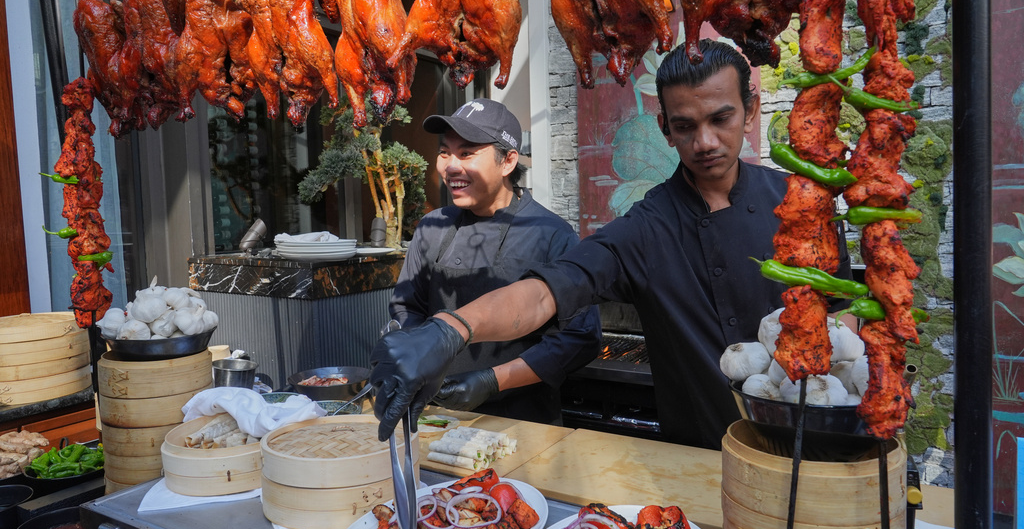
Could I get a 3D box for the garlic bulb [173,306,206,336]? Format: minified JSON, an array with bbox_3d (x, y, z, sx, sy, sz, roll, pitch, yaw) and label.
[{"bbox_3d":[-0.619,0.107,1.310,0.057,0.052,0.057,25,18,0],"label":"garlic bulb"}]

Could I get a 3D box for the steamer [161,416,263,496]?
[{"bbox_3d":[-0.528,0.351,1.303,0.243,0.082,0.243,-1,5,0],"label":"steamer"}]

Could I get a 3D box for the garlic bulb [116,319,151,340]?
[{"bbox_3d":[-0.832,0.147,1.500,0.068,0.058,0.065,-3,4,-24],"label":"garlic bulb"}]

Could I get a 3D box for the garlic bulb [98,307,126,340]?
[{"bbox_3d":[-0.782,0.115,1.335,0.052,0.057,0.057,16,-7,-24],"label":"garlic bulb"}]

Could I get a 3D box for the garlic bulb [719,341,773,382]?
[{"bbox_3d":[0.279,0.116,0.815,0.055,0.045,0.055,-21,31,0],"label":"garlic bulb"}]

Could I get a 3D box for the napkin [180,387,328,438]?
[{"bbox_3d":[-0.496,0.284,1.310,0.265,0.085,0.160,-2,4,-18],"label":"napkin"}]

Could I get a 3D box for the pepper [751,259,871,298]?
[{"bbox_3d":[0.374,0.016,0.855,0.148,0.034,0.030,16,0,0],"label":"pepper"}]

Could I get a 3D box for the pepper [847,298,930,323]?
[{"bbox_3d":[0.469,0.060,0.855,0.112,0.032,0.028,5,0,0],"label":"pepper"}]

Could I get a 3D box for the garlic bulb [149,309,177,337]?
[{"bbox_3d":[-0.775,0.134,1.520,0.063,0.060,0.060,-3,4,-24],"label":"garlic bulb"}]

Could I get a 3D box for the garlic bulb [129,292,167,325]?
[{"bbox_3d":[-0.704,0.085,1.320,0.061,0.056,0.061,-18,12,0],"label":"garlic bulb"}]

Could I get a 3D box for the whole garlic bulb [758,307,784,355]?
[{"bbox_3d":[0.406,0.102,1.035,0.066,0.070,0.066,0,4,18],"label":"whole garlic bulb"}]

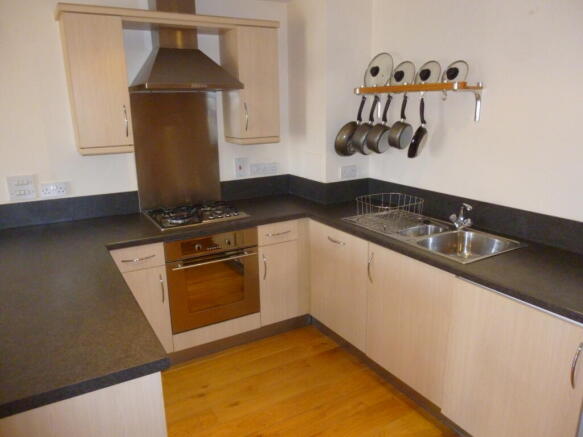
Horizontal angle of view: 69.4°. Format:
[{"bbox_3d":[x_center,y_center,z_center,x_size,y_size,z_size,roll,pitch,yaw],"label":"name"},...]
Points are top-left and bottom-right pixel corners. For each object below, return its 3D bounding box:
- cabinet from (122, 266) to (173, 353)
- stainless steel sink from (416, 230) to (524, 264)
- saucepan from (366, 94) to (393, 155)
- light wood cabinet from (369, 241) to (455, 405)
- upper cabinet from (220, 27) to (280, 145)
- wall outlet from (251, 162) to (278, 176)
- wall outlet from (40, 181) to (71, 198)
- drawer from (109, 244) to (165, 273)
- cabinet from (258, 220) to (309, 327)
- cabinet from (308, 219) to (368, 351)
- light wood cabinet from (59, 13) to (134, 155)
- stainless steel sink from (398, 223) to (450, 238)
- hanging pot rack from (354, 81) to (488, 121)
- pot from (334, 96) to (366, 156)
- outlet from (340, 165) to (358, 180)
[{"bbox_3d":[-1.008,0.510,2.704,0.300,0.583,0.580,-9,17,-29],"label":"cabinet"},{"bbox_3d":[0.912,0.210,2.229,0.460,0.170,0.380,-9,17,-29],"label":"stainless steel sink"},{"bbox_3d":[0.605,-0.599,2.694,0.178,0.369,0.095,-13,36,-40],"label":"saucepan"},{"bbox_3d":[0.842,0.502,2.371,0.570,0.719,0.588,-9,17,-29],"label":"light wood cabinet"},{"bbox_3d":[-0.294,-0.924,2.999,0.305,0.755,0.318,-9,17,-29],"label":"upper cabinet"},{"bbox_3d":[-0.213,-0.390,3.366,0.230,0.084,0.013,-9,17,-29],"label":"wall outlet"},{"bbox_3d":[-1.492,-0.174,2.648,0.142,0.086,0.013,-9,17,-29],"label":"wall outlet"},{"bbox_3d":[-0.990,0.172,2.574,0.300,0.134,0.490,-9,17,-29],"label":"drawer"},{"bbox_3d":[-0.200,0.311,3.149,0.382,0.719,0.580,-9,17,-29],"label":"cabinet"},{"bbox_3d":[0.538,0.373,2.877,0.570,0.715,0.610,-9,17,-29],"label":"cabinet"},{"bbox_3d":[-1.141,-0.768,2.480,0.295,0.742,0.320,-9,17,-29],"label":"light wood cabinet"},{"bbox_3d":[0.770,0.126,2.468,0.310,0.120,0.165,-9,17,-29],"label":"stainless steel sink"},{"bbox_3d":[0.746,-0.709,2.600,0.204,0.205,0.925,-9,17,-29],"label":"hanging pot rack"},{"bbox_3d":[0.443,-0.620,2.899,0.256,0.433,0.065,-9,35,-29],"label":"pot"},{"bbox_3d":[0.425,-0.336,3.089,0.146,0.091,0.012,-9,17,-29],"label":"outlet"}]

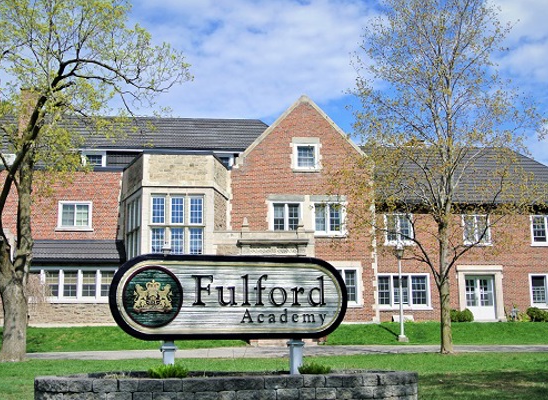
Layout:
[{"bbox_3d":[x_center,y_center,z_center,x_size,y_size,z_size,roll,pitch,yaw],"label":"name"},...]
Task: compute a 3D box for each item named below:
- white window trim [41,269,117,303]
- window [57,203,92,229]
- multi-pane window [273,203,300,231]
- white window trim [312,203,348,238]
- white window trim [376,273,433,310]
[{"bbox_3d":[-9.539,4.229,34.379,3.751,1.772,0.250,0,-10,-5],"label":"white window trim"},{"bbox_3d":[-10.222,0.822,36.068,1.714,1.470,0.200,0,-10,-5],"label":"window"},{"bbox_3d":[0.647,0.948,36.314,1.512,1.705,0.200,0,-10,-5],"label":"multi-pane window"},{"bbox_3d":[2.771,0.969,34.923,1.712,1.767,0.200,0,-10,-4],"label":"white window trim"},{"bbox_3d":[7.068,4.995,38.248,3.197,2.061,0.200,0,-10,-4],"label":"white window trim"}]

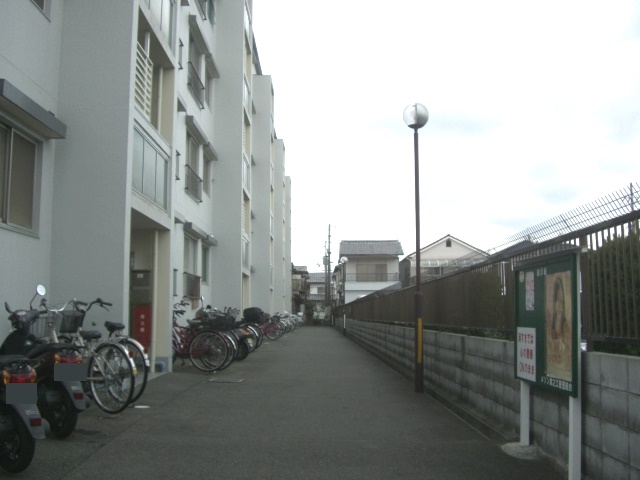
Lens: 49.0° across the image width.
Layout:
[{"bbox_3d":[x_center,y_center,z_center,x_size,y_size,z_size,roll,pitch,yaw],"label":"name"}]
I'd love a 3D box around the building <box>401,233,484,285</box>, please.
[{"bbox_3d":[10.532,3.781,61.486,6.800,7.500,9.000,0,-6,0],"label":"building"}]

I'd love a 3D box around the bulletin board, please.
[{"bbox_3d":[1.616,0.602,5.018,0.070,0.882,1.437,0,-6,0],"label":"bulletin board"}]

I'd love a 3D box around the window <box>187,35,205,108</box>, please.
[{"bbox_3d":[-3.269,-4.419,18.474,0.180,1.472,1.827,0,-6,0],"label":"window"}]

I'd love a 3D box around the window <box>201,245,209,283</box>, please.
[{"bbox_3d":[-3.414,0.720,20.830,0.150,1.150,1.200,0,-6,0],"label":"window"}]

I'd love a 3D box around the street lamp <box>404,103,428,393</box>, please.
[{"bbox_3d":[1.347,0.052,9.717,0.345,4.002,0.345,0,-6,0],"label":"street lamp"}]

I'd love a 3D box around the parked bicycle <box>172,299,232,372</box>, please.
[{"bbox_3d":[-2.387,1.688,11.963,1.750,1.080,0.570,-2,-6,16],"label":"parked bicycle"}]

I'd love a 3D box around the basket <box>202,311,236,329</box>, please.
[{"bbox_3d":[-1.654,1.307,11.450,0.420,0.260,0.360,-2,-6,15],"label":"basket"}]

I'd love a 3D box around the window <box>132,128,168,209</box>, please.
[{"bbox_3d":[-2.428,-0.940,10.084,0.100,0.813,2.007,0,-6,0],"label":"window"}]

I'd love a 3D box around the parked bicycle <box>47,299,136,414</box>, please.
[{"bbox_3d":[-2.444,1.165,7.098,1.750,1.080,0.570,-4,-7,33],"label":"parked bicycle"}]

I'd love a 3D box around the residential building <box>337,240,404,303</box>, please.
[{"bbox_3d":[4.284,3.725,60.967,5.400,7.500,8.000,0,-6,0],"label":"residential building"}]

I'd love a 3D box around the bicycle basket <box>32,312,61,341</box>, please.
[{"bbox_3d":[-2.793,0.870,7.150,0.240,0.250,0.320,-3,-7,24],"label":"bicycle basket"}]

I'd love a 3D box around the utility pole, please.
[{"bbox_3d":[1.001,3.686,76.045,0.400,10.800,0.400,0,-6,0],"label":"utility pole"}]

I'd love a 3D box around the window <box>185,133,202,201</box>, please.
[{"bbox_3d":[-3.376,-1.971,18.907,0.200,1.650,1.950,0,-6,0],"label":"window"}]

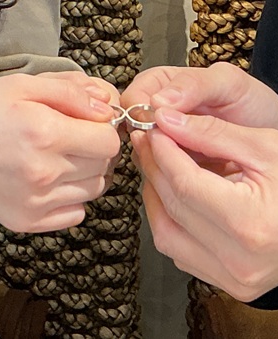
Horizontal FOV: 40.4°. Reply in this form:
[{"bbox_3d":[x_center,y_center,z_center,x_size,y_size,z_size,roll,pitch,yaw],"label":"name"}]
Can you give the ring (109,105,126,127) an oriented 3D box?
[{"bbox_3d":[-0.017,-0.032,0.223,0.019,0.003,0.019,2,40,-1],"label":"ring"}]

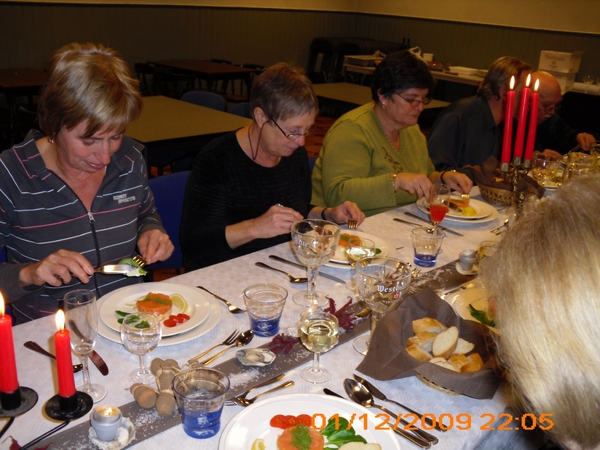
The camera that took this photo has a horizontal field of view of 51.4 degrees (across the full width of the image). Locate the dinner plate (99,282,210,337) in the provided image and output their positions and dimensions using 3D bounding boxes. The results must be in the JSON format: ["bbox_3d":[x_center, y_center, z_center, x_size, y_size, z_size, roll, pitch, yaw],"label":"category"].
[{"bbox_3d":[-0.300,0.183,1.304,0.227,0.024,0.227,-2,21,-13],"label":"dinner plate"}]

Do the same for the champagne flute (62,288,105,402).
[{"bbox_3d":[-0.352,0.201,1.033,0.054,0.184,0.054,4,20,0],"label":"champagne flute"}]

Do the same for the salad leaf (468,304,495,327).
[{"bbox_3d":[0.391,0.194,1.340,0.040,0.018,0.075,-5,22,-23],"label":"salad leaf"}]

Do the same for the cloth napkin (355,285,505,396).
[{"bbox_3d":[0.283,0.221,1.155,0.290,0.125,0.240,-16,28,-41],"label":"cloth napkin"}]

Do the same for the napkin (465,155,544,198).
[{"bbox_3d":[0.731,-0.174,2.240,0.280,0.120,0.250,4,20,0],"label":"napkin"}]

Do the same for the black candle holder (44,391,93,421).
[{"bbox_3d":[-0.362,0.281,0.979,0.075,0.034,0.075,-16,28,-39],"label":"black candle holder"}]

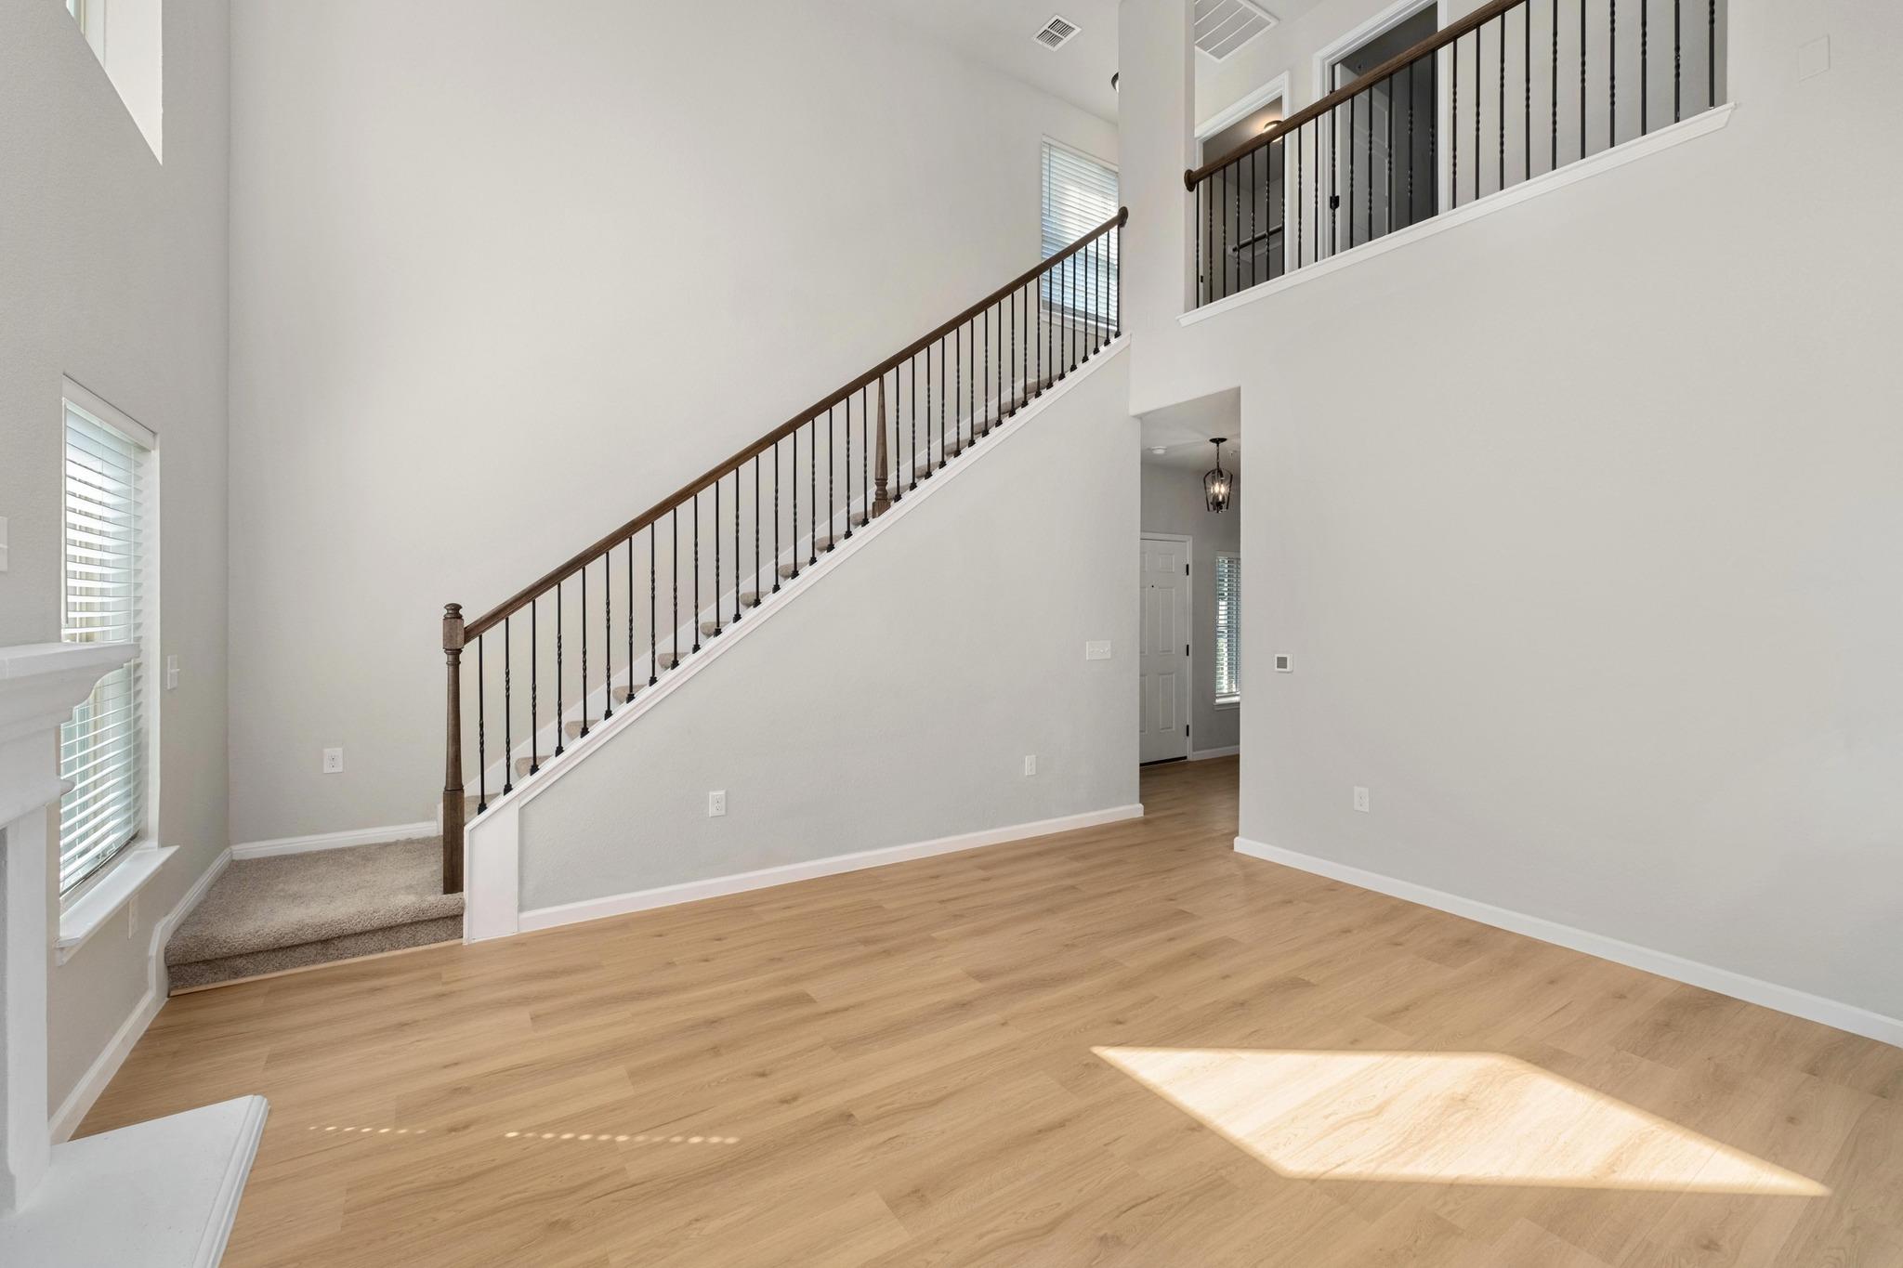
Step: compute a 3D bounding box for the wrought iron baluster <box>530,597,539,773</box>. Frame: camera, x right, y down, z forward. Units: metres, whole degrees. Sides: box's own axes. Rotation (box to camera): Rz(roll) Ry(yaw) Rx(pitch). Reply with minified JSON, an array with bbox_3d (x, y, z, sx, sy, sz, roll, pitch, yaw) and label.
[{"bbox_3d":[-1.756,0.223,3.340,0.032,0.740,0.032,0,1,-33],"label":"wrought iron baluster"}]

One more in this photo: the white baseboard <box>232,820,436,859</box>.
[{"bbox_3d":[-2.941,0.995,3.819,0.780,0.085,0.018,0,1,-33],"label":"white baseboard"}]

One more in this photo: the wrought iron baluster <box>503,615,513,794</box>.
[{"bbox_3d":[-1.838,0.296,3.288,0.032,0.739,0.032,0,1,-33],"label":"wrought iron baluster"}]

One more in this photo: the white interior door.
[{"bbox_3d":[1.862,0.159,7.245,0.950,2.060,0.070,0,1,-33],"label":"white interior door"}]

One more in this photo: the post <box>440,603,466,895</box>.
[{"bbox_3d":[-1.999,0.456,3.185,0.075,1.162,0.075,0,1,-33],"label":"post"}]

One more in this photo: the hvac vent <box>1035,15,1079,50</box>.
[{"bbox_3d":[0.730,-4.154,5.502,0.217,0.025,0.257,0,1,-33],"label":"hvac vent"}]

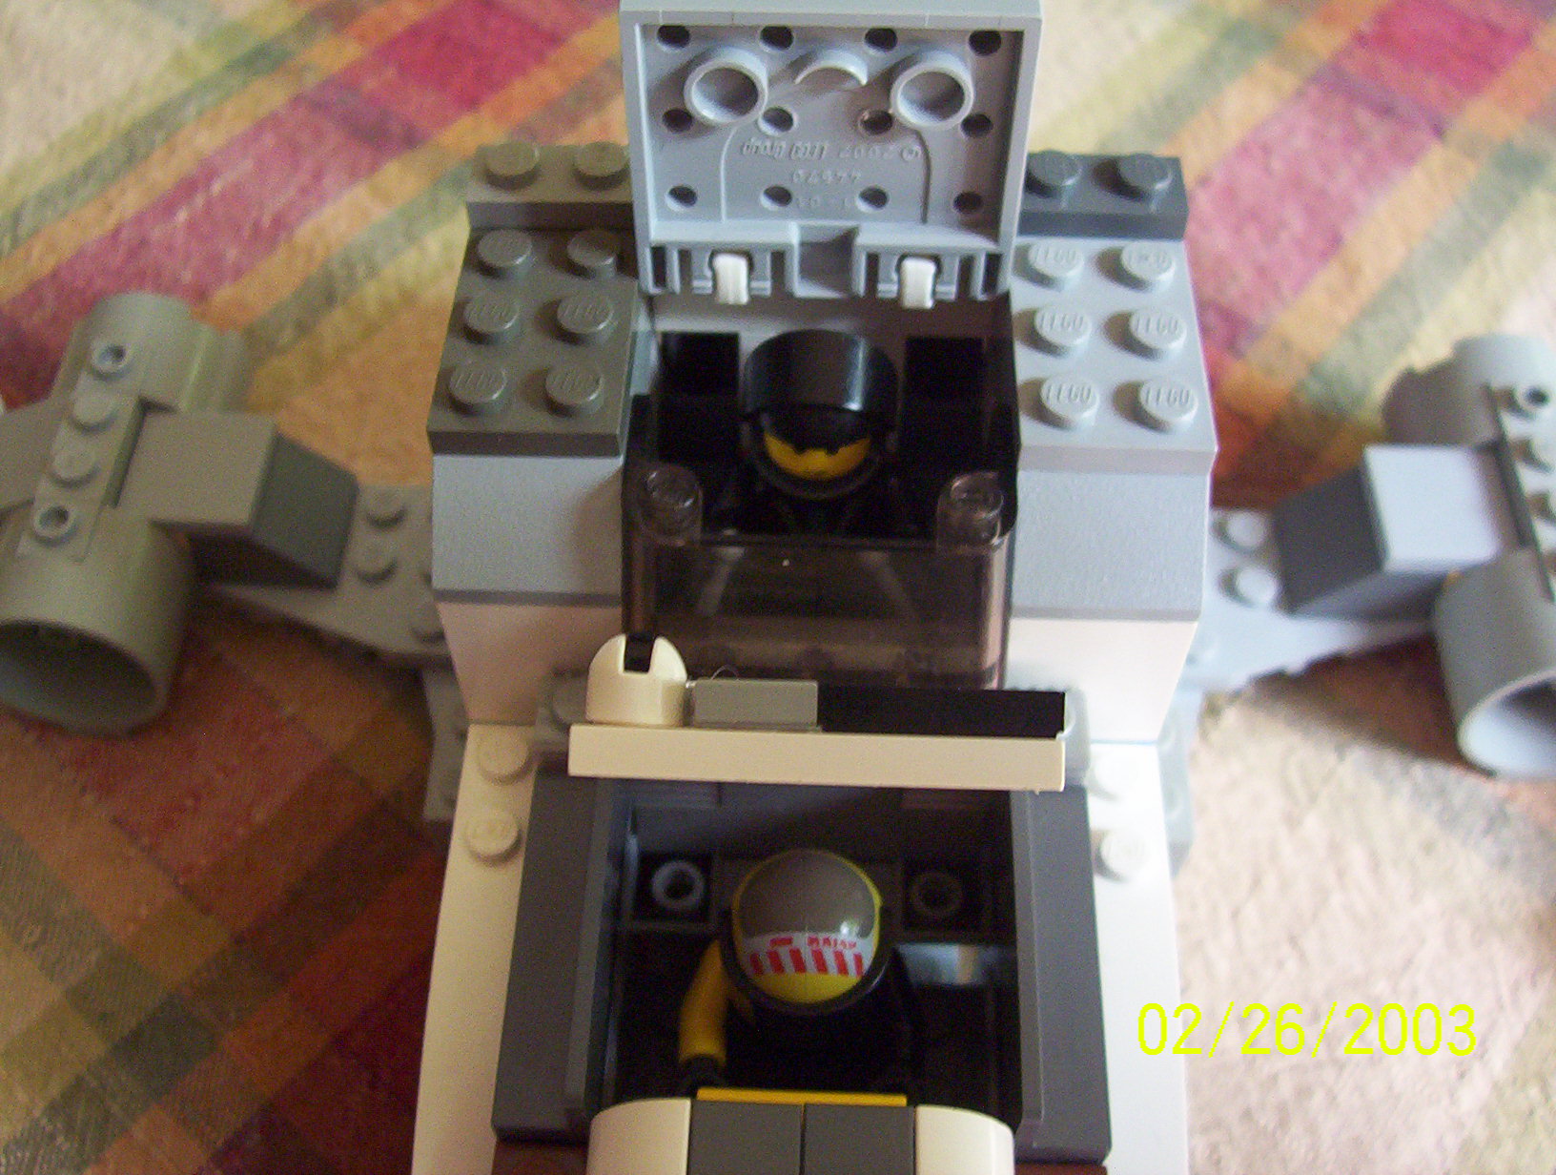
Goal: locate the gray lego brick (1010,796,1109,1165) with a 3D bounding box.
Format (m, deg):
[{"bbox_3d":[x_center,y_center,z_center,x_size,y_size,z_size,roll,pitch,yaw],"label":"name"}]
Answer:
[{"bbox_3d":[0.023,0.030,0.162,0.008,0.010,0.032,2,53,1],"label":"gray lego brick"}]

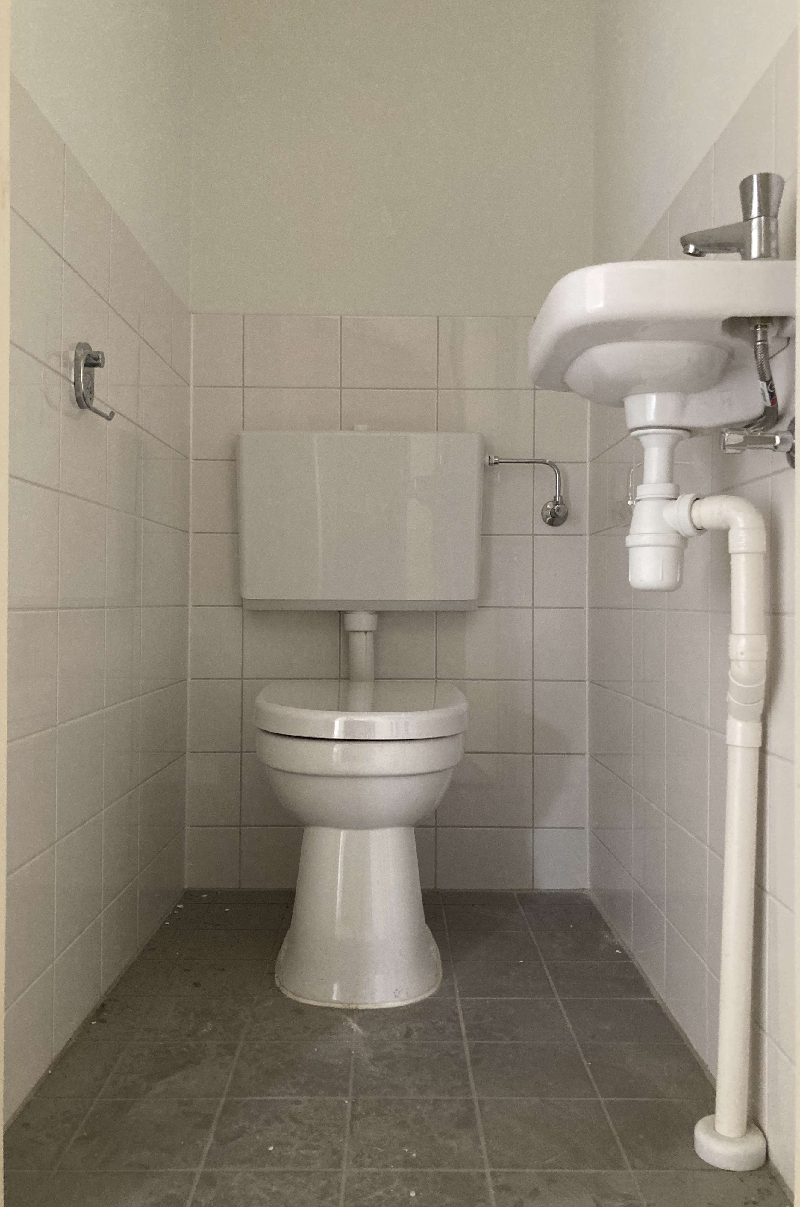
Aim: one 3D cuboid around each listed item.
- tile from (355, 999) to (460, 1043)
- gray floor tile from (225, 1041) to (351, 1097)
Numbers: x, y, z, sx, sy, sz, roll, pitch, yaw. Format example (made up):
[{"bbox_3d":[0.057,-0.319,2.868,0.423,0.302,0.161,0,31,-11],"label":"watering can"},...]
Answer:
[{"bbox_3d":[0.014,0.597,1.392,0.148,0.010,0.148,0,0,0],"label":"tile"},{"bbox_3d":[-0.136,0.598,1.244,0.148,0.010,0.146,0,0,0],"label":"gray floor tile"}]

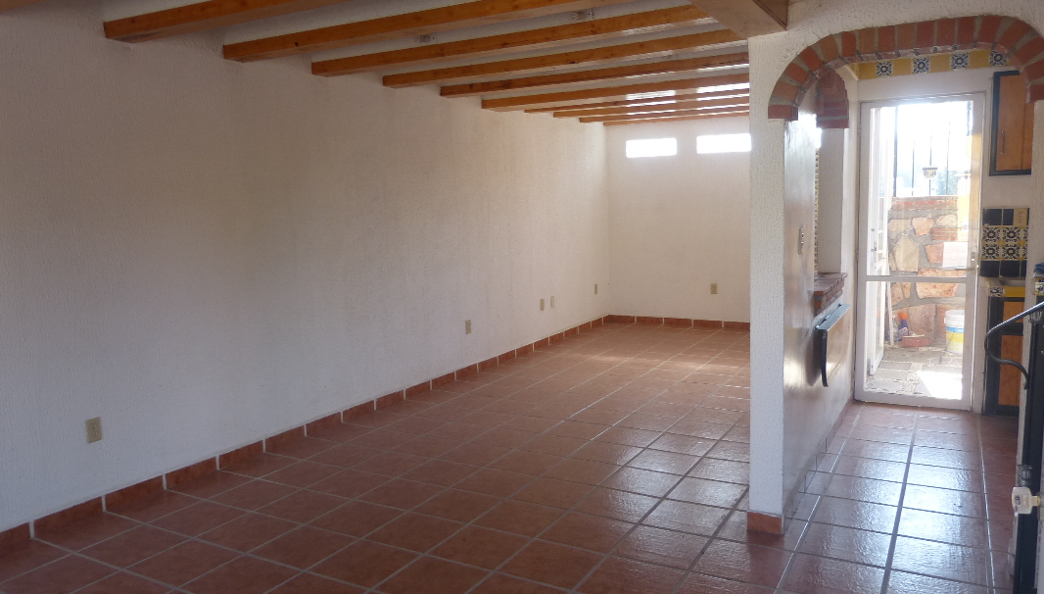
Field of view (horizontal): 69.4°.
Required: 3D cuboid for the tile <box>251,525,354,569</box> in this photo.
[{"bbox_3d":[-0.941,1.085,3.271,0.330,0.010,0.330,2,8,30],"label":"tile"}]

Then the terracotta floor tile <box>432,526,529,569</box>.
[{"bbox_3d":[-0.177,1.073,3.228,0.334,0.010,0.334,2,8,30],"label":"terracotta floor tile"}]

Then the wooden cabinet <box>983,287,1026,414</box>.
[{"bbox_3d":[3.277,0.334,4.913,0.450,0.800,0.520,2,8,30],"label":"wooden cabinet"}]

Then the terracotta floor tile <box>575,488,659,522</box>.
[{"bbox_3d":[0.462,1.003,3.648,0.334,0.010,0.334,2,8,30],"label":"terracotta floor tile"}]

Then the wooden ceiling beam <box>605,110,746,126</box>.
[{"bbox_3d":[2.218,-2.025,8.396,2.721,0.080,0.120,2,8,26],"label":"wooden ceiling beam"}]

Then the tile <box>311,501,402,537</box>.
[{"bbox_3d":[-0.780,1.052,3.572,0.333,0.010,0.333,2,8,29],"label":"tile"}]

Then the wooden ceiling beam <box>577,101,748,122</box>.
[{"bbox_3d":[1.907,-1.909,7.669,2.838,0.076,0.139,3,8,30],"label":"wooden ceiling beam"}]

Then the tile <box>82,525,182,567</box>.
[{"bbox_3d":[-1.715,1.111,3.350,0.332,0.010,0.328,2,8,30],"label":"tile"}]

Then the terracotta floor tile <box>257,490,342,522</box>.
[{"bbox_3d":[-1.081,1.042,3.761,0.332,0.010,0.328,2,8,30],"label":"terracotta floor tile"}]

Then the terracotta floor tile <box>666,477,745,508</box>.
[{"bbox_3d":[0.916,0.967,3.736,0.323,0.012,0.323,2,8,30],"label":"terracotta floor tile"}]

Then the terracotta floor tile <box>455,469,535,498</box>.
[{"bbox_3d":[-0.146,0.991,4.011,0.330,0.010,0.326,2,8,30],"label":"terracotta floor tile"}]

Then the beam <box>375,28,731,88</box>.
[{"bbox_3d":[0.284,-1.533,4.877,2.813,0.075,0.135,1,7,27],"label":"beam"}]

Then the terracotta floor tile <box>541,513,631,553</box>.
[{"bbox_3d":[0.285,1.037,3.332,0.323,0.012,0.323,2,8,30],"label":"terracotta floor tile"}]

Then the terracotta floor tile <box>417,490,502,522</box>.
[{"bbox_3d":[-0.310,1.016,3.672,0.323,0.012,0.323,2,8,30],"label":"terracotta floor tile"}]

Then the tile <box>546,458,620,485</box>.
[{"bbox_3d":[0.322,0.945,4.077,0.323,0.012,0.323,2,8,30],"label":"tile"}]

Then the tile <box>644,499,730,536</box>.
[{"bbox_3d":[0.763,1.020,3.491,0.330,0.010,0.326,2,8,30],"label":"tile"}]

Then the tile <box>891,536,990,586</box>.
[{"bbox_3d":[1.623,1.029,2.928,0.330,0.010,0.330,2,8,30],"label":"tile"}]

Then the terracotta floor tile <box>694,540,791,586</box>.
[{"bbox_3d":[0.889,1.063,3.013,0.334,0.010,0.334,2,8,30],"label":"terracotta floor tile"}]

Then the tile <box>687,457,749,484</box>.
[{"bbox_3d":[1.086,0.923,4.006,0.330,0.010,0.330,2,8,30],"label":"tile"}]

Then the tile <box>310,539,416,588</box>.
[{"bbox_3d":[-0.640,1.094,3.096,0.330,0.010,0.330,2,8,30],"label":"tile"}]

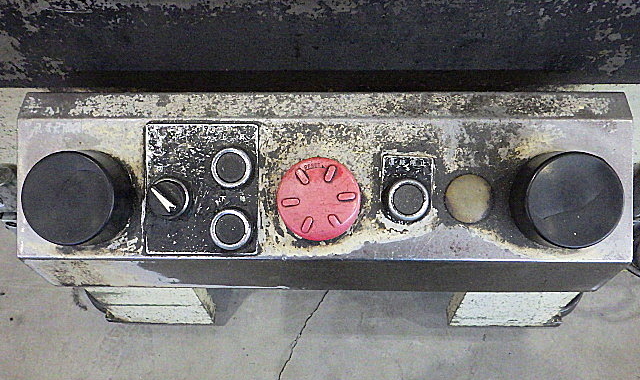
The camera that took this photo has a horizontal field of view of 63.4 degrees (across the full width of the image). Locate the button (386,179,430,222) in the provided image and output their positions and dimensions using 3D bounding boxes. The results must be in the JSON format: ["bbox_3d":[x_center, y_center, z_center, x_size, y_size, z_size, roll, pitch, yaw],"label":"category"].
[{"bbox_3d":[0.068,0.008,0.401,0.034,0.015,0.034,0,90,1],"label":"button"}]

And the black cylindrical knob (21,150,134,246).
[{"bbox_3d":[-0.187,0.006,0.399,0.074,0.031,0.074,0,90,1],"label":"black cylindrical knob"}]

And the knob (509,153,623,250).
[{"bbox_3d":[0.186,0.007,0.390,0.075,0.031,0.075,0,90,1],"label":"knob"}]

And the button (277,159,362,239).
[{"bbox_3d":[-0.001,0.007,0.395,0.061,0.030,0.061,0,90,1],"label":"button"}]

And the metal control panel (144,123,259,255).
[{"bbox_3d":[-0.094,-0.001,0.405,0.090,0.015,0.103,0,90,1],"label":"metal control panel"}]

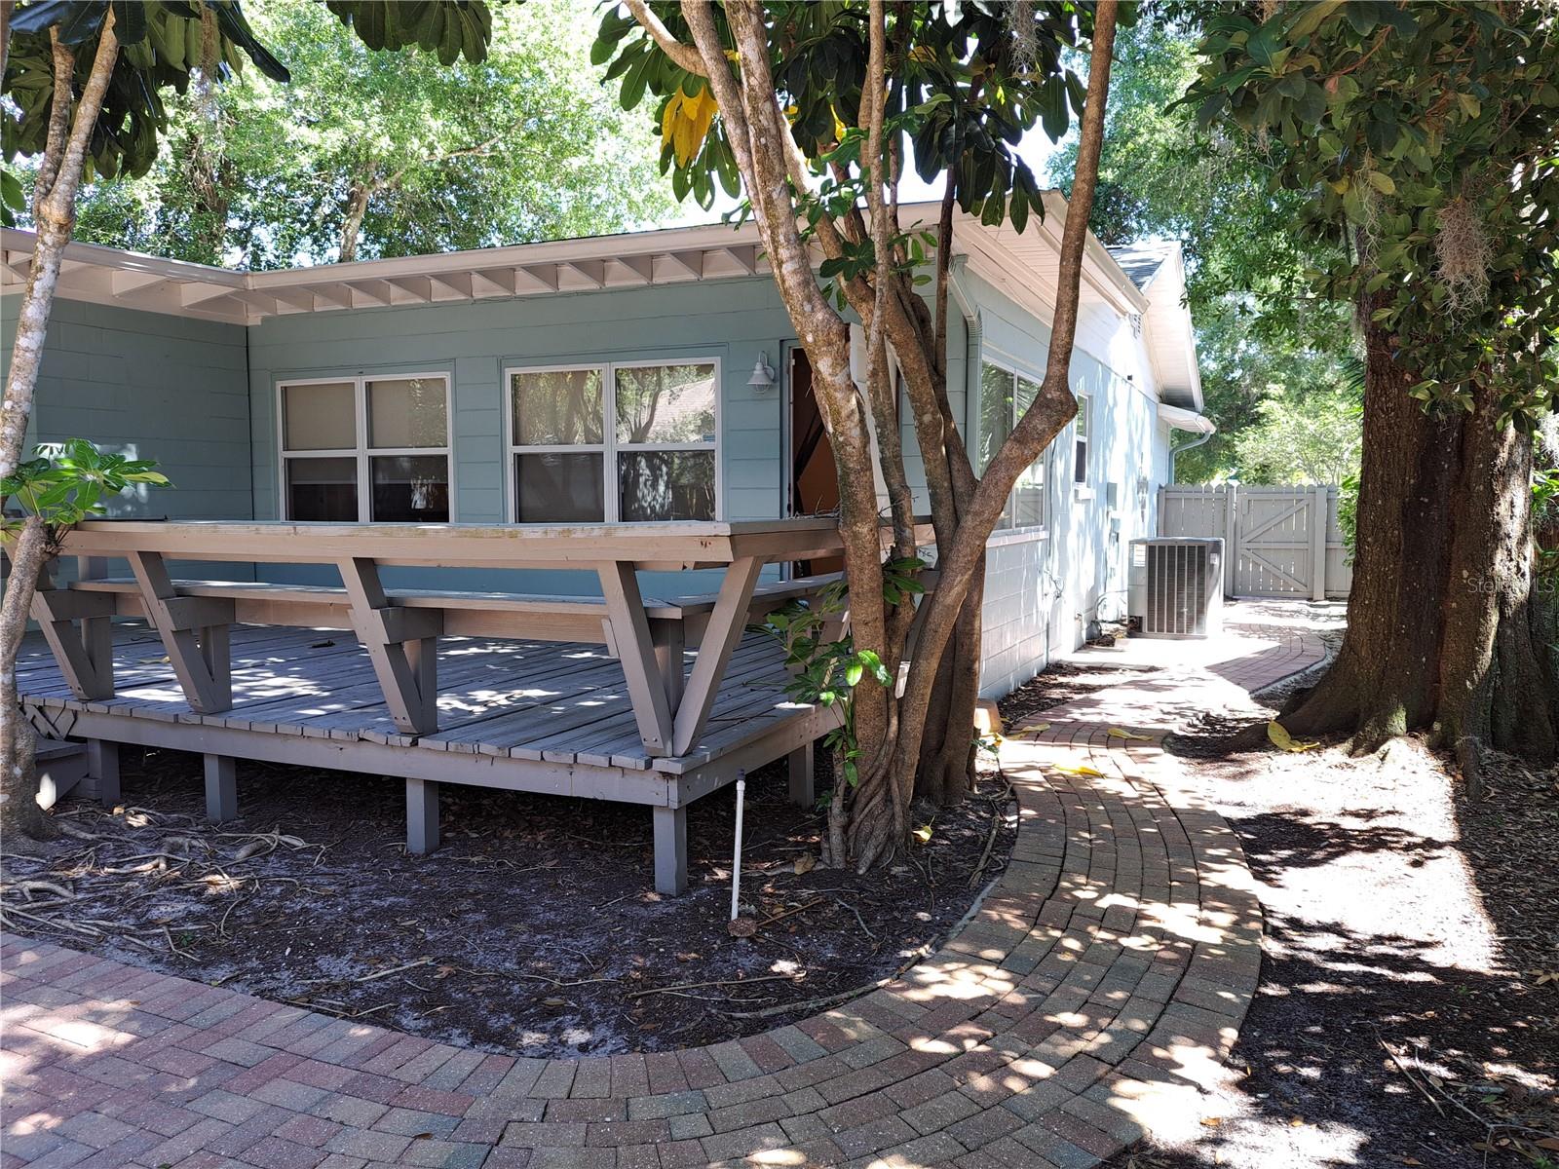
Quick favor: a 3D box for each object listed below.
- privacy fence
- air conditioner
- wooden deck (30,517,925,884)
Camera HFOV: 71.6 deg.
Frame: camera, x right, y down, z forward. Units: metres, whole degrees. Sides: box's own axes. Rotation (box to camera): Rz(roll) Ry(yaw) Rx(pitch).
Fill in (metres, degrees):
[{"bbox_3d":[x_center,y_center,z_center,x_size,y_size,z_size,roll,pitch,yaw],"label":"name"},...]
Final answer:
[{"bbox_3d":[7.248,-0.647,16.490,2.850,1.750,0.140,2,5,26],"label":"privacy fence"},{"bbox_3d":[4.309,0.043,11.663,0.880,1.030,0.880,2,5,26],"label":"air conditioner"},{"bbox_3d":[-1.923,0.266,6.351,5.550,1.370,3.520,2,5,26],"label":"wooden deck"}]

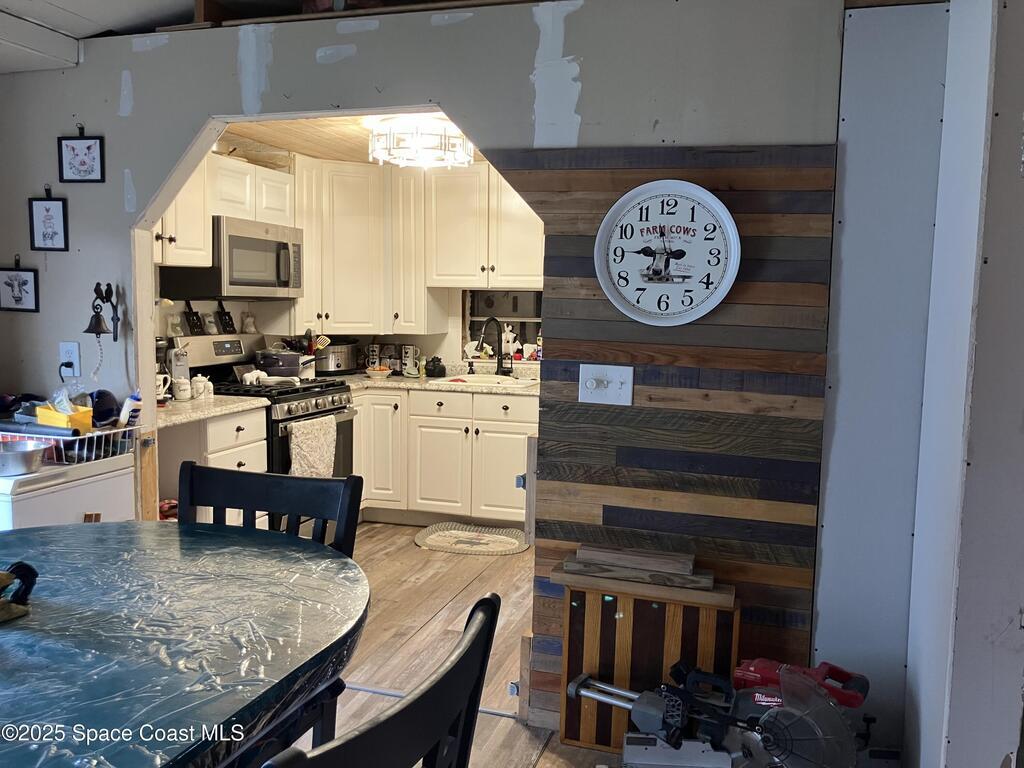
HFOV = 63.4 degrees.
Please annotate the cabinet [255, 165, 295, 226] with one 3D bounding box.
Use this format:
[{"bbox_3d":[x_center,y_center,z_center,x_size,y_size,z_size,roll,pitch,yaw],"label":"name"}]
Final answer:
[{"bbox_3d":[-1.476,-1.049,4.677,0.320,0.295,0.385,3,6,16],"label":"cabinet"}]

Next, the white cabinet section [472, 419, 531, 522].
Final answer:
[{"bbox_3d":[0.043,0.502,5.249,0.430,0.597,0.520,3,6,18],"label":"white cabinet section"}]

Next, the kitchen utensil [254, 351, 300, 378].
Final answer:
[{"bbox_3d":[-1.357,-0.112,4.794,0.250,0.155,0.250,-2,6,-29],"label":"kitchen utensil"}]

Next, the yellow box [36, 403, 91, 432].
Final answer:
[{"bbox_3d":[-1.692,0.146,3.137,0.149,0.106,0.110,5,8,15],"label":"yellow box"}]

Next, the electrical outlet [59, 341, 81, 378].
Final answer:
[{"bbox_3d":[-1.711,-0.095,3.207,0.088,0.128,0.015,3,6,17],"label":"electrical outlet"}]

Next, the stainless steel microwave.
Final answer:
[{"bbox_3d":[-1.485,-0.660,4.458,0.400,0.405,0.745,3,6,17],"label":"stainless steel microwave"}]

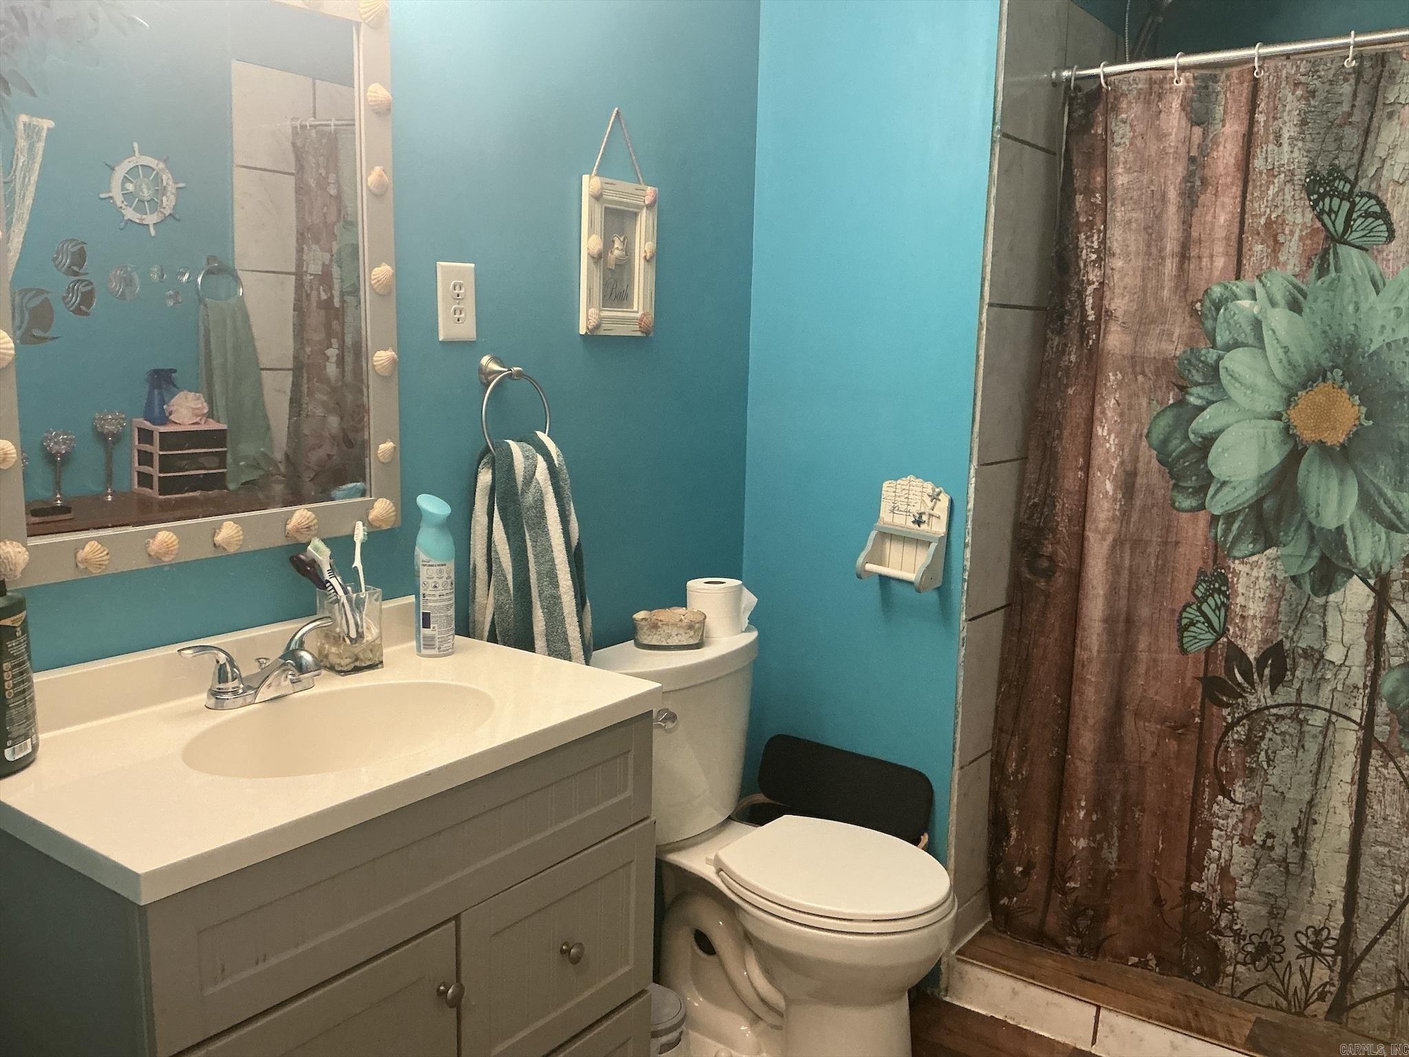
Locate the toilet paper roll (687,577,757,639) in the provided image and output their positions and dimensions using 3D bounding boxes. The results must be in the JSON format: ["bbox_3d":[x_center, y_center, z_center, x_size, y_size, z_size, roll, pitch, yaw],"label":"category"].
[{"bbox_3d":[0.026,0.164,2.345,0.124,0.101,0.114,1,9,0],"label":"toilet paper roll"}]

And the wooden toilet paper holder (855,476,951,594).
[{"bbox_3d":[0.399,0.003,2.298,0.152,0.212,0.108,12,14,34],"label":"wooden toilet paper holder"}]

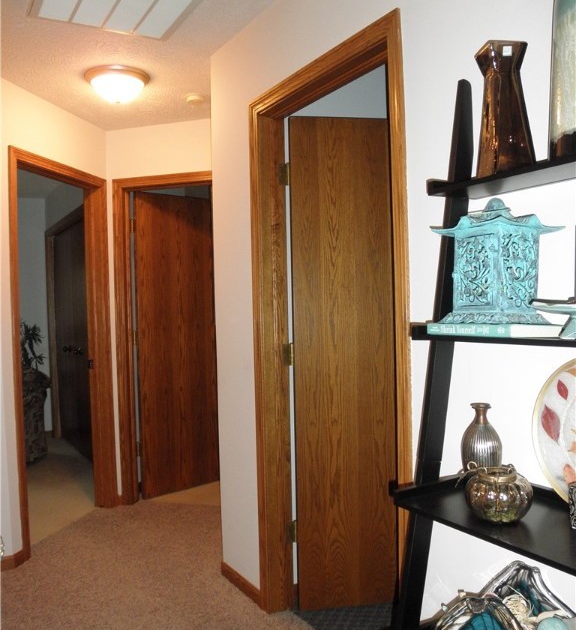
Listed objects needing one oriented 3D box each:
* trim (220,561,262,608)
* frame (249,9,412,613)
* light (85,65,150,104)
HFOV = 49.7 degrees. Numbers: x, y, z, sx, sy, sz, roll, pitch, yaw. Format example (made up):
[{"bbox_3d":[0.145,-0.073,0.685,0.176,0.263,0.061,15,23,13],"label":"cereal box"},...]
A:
[{"bbox_3d":[-0.205,1.203,2.793,0.017,0.068,0.400,-2,1,-30],"label":"trim"},{"bbox_3d":[0.166,0.179,2.219,0.145,2.106,0.953,-2,1,-30],"label":"frame"},{"bbox_3d":[-0.850,-1.129,3.104,0.330,0.124,0.330,-2,1,0],"label":"light"}]

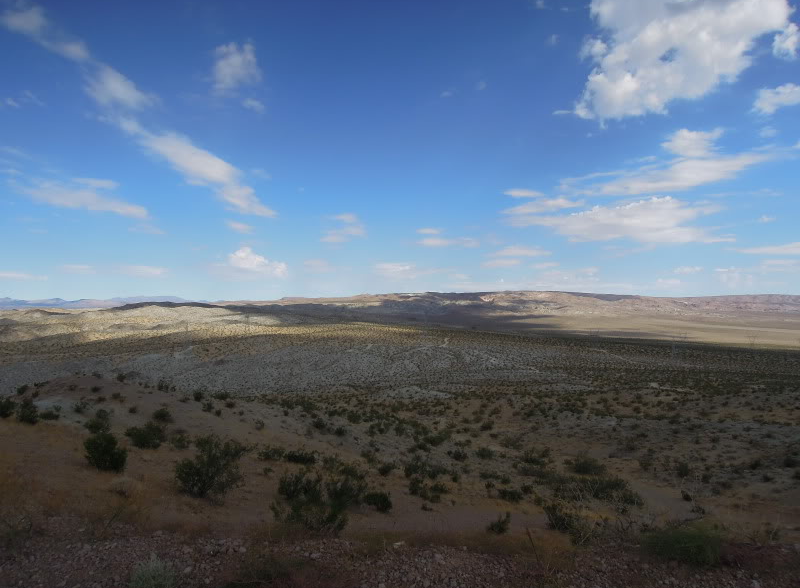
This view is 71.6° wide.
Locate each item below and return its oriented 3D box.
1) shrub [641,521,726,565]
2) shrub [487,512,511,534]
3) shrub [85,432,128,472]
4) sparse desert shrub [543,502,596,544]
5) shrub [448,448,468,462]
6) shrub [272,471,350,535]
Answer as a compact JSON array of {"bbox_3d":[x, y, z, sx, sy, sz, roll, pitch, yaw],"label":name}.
[{"bbox_3d":[2.402,2.122,4.700,0.695,0.358,0.611,0,-1,0],"label":"shrub"},{"bbox_3d":[1.492,3.475,8.400,0.363,0.316,0.334,0,0,0],"label":"shrub"},{"bbox_3d":[-7.804,4.200,14.700,1.113,1.007,1.024,0,0,0],"label":"shrub"},{"bbox_3d":[2.353,3.186,7.700,0.750,0.560,0.660,0,-1,0],"label":"sparse desert shrub"},{"bbox_3d":[2.584,7.133,24.500,0.883,0.594,0.777,0,-1,0],"label":"shrub"},{"bbox_3d":[-1.436,3.383,9.000,1.266,0.986,1.164,0,0,0],"label":"shrub"}]

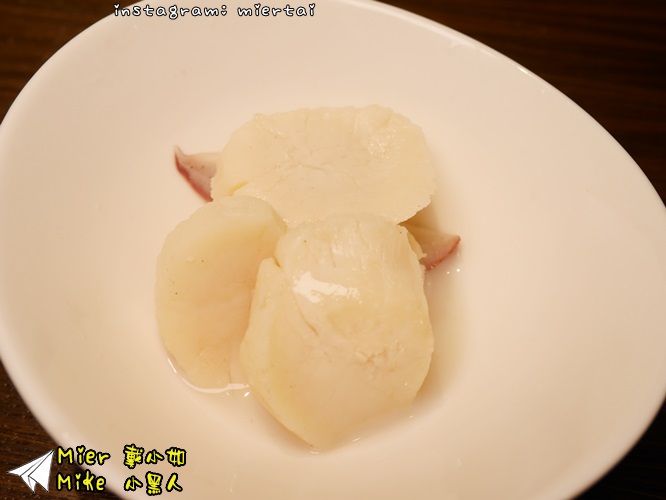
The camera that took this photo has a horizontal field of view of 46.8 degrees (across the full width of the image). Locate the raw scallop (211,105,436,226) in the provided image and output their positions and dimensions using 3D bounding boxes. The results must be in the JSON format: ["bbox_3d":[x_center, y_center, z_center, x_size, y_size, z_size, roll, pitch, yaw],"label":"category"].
[{"bbox_3d":[-0.002,-0.020,0.196,0.056,0.013,0.044,1,52,-1],"label":"raw scallop"}]

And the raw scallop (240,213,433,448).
[{"bbox_3d":[0.001,0.018,0.176,0.043,0.018,0.051,1,76,-3],"label":"raw scallop"}]

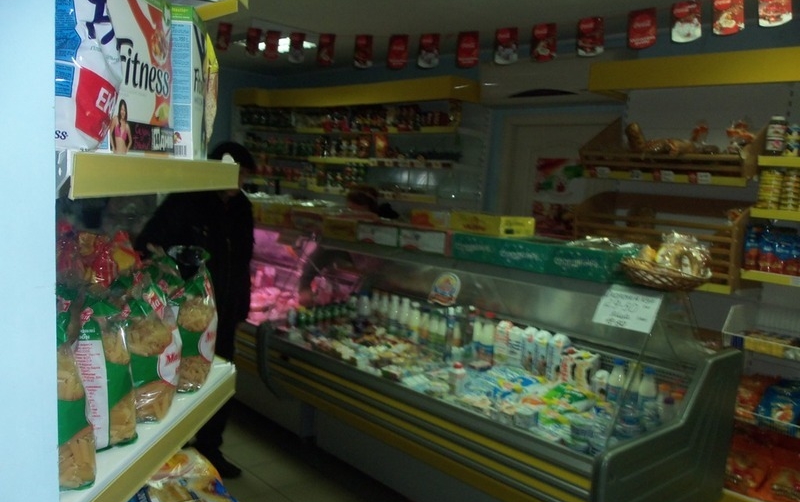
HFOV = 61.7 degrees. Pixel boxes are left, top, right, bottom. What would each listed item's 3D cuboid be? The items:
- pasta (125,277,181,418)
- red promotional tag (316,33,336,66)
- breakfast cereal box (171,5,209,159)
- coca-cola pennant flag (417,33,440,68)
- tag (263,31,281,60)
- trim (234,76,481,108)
[{"bbox_3d":[-0.416,0.158,1.103,0.068,0.220,0.090,3,6,-2],"label":"pasta"},{"bbox_3d":[-0.363,-0.992,3.306,0.122,0.158,0.008,8,8,37],"label":"red promotional tag"},{"bbox_3d":[-0.399,-0.313,1.275,0.046,0.275,0.190,2,7,-9],"label":"breakfast cereal box"},{"bbox_3d":[0.132,-0.925,3.100,0.122,0.158,0.008,8,8,37],"label":"coca-cola pennant flag"},{"bbox_3d":[-0.679,-1.086,3.542,0.122,0.158,0.008,8,8,37],"label":"tag"},{"bbox_3d":[-0.470,-1.233,5.378,0.330,0.145,2.617,-3,9,-44],"label":"trim"}]

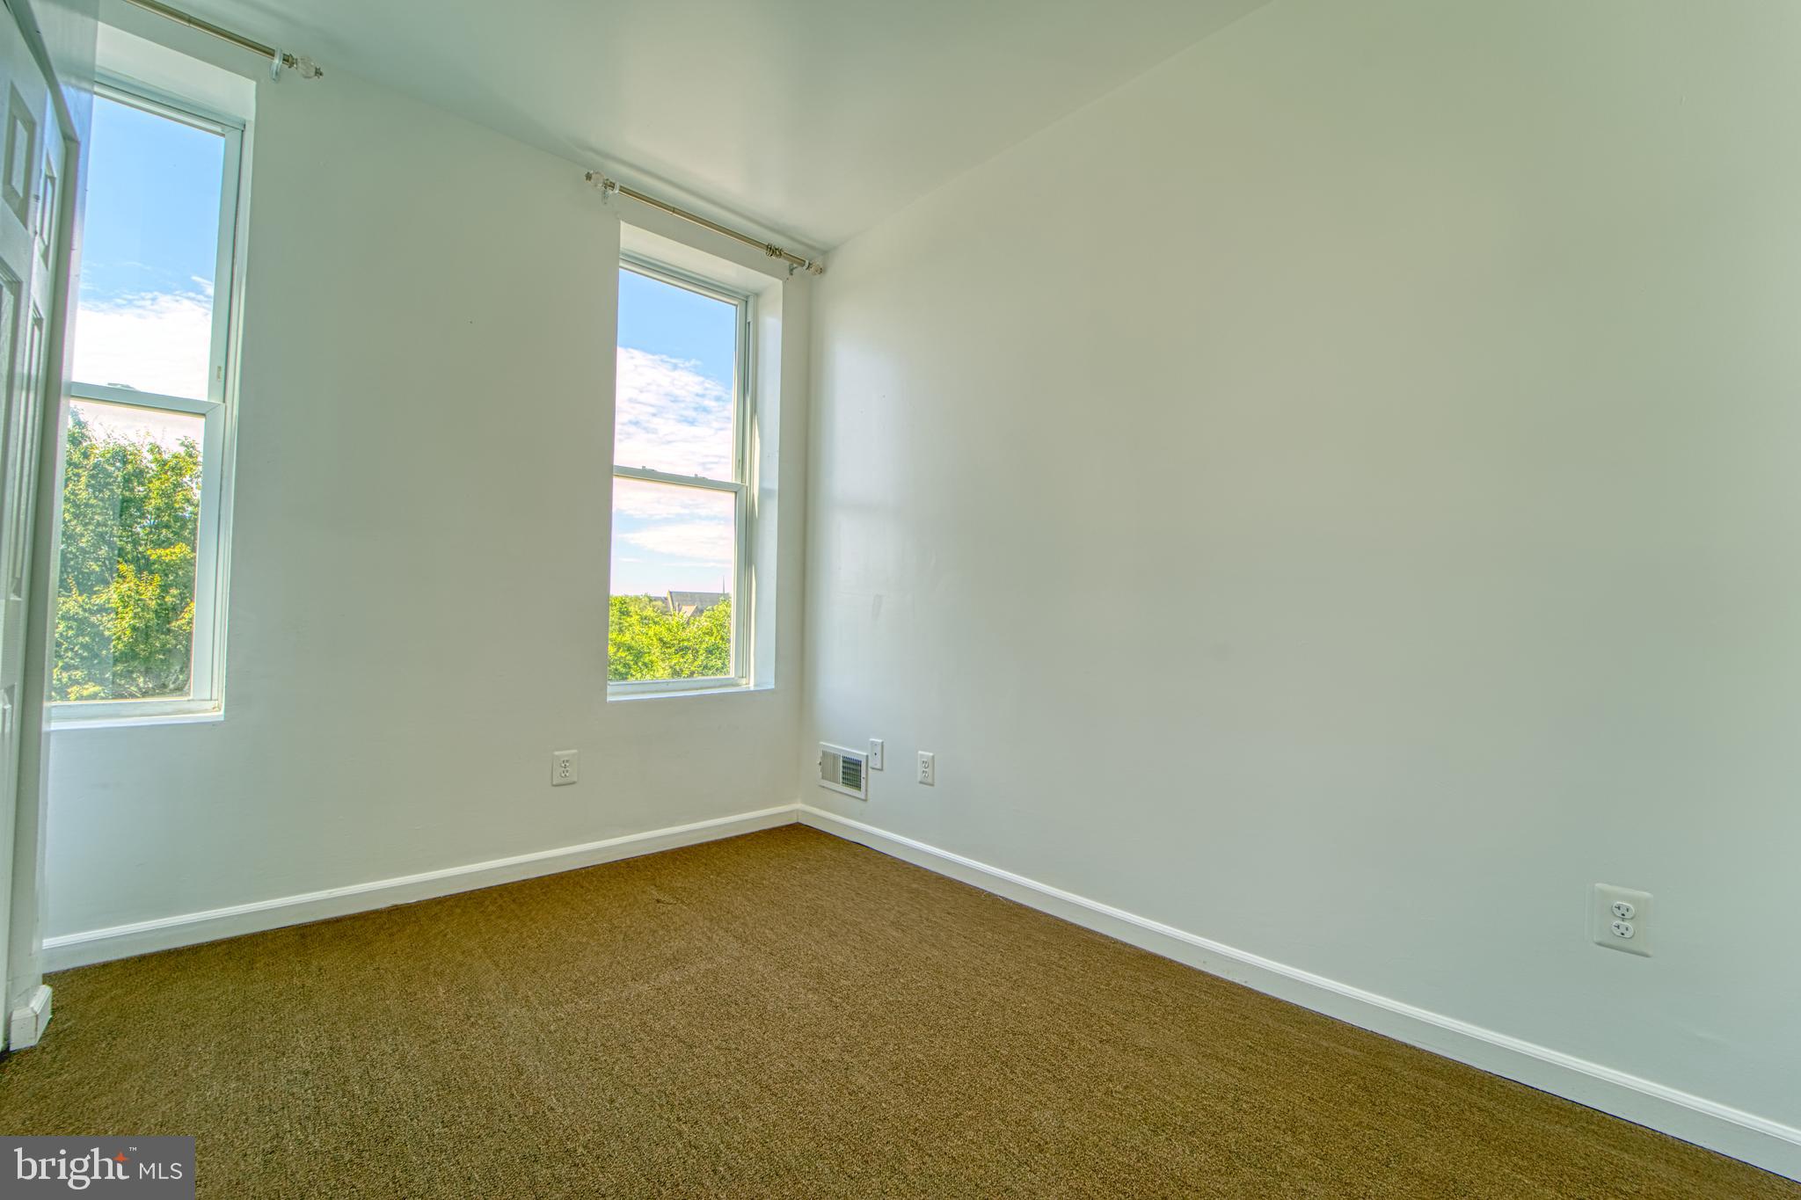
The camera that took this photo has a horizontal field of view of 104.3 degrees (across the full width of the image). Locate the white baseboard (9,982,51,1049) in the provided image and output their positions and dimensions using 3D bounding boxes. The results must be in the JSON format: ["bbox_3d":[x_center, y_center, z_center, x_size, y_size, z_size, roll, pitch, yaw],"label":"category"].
[{"bbox_3d":[-2.009,0.963,1.621,0.040,0.085,0.140,3,-3,-40],"label":"white baseboard"}]

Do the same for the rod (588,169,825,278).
[{"bbox_3d":[-0.841,-1.654,3.156,1.110,0.062,0.110,3,-3,-40],"label":"rod"}]

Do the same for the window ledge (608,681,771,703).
[{"bbox_3d":[-0.964,0.429,3.196,0.775,0.040,0.200,3,-3,-40],"label":"window ledge"}]

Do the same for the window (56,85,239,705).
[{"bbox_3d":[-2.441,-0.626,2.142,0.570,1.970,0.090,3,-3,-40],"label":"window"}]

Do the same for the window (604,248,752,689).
[{"bbox_3d":[-1.043,-0.562,3.336,0.720,1.970,0.090,3,-3,-40],"label":"window"}]

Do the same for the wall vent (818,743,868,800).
[{"bbox_3d":[-0.261,0.779,3.194,0.025,0.203,0.345,3,-3,-43],"label":"wall vent"}]

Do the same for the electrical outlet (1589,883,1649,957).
[{"bbox_3d":[1.449,0.643,1.404,0.010,0.120,0.080,3,-3,-43],"label":"electrical outlet"}]

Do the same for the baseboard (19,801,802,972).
[{"bbox_3d":[-1.420,1.009,2.658,2.420,0.088,0.020,3,-3,-40],"label":"baseboard"}]

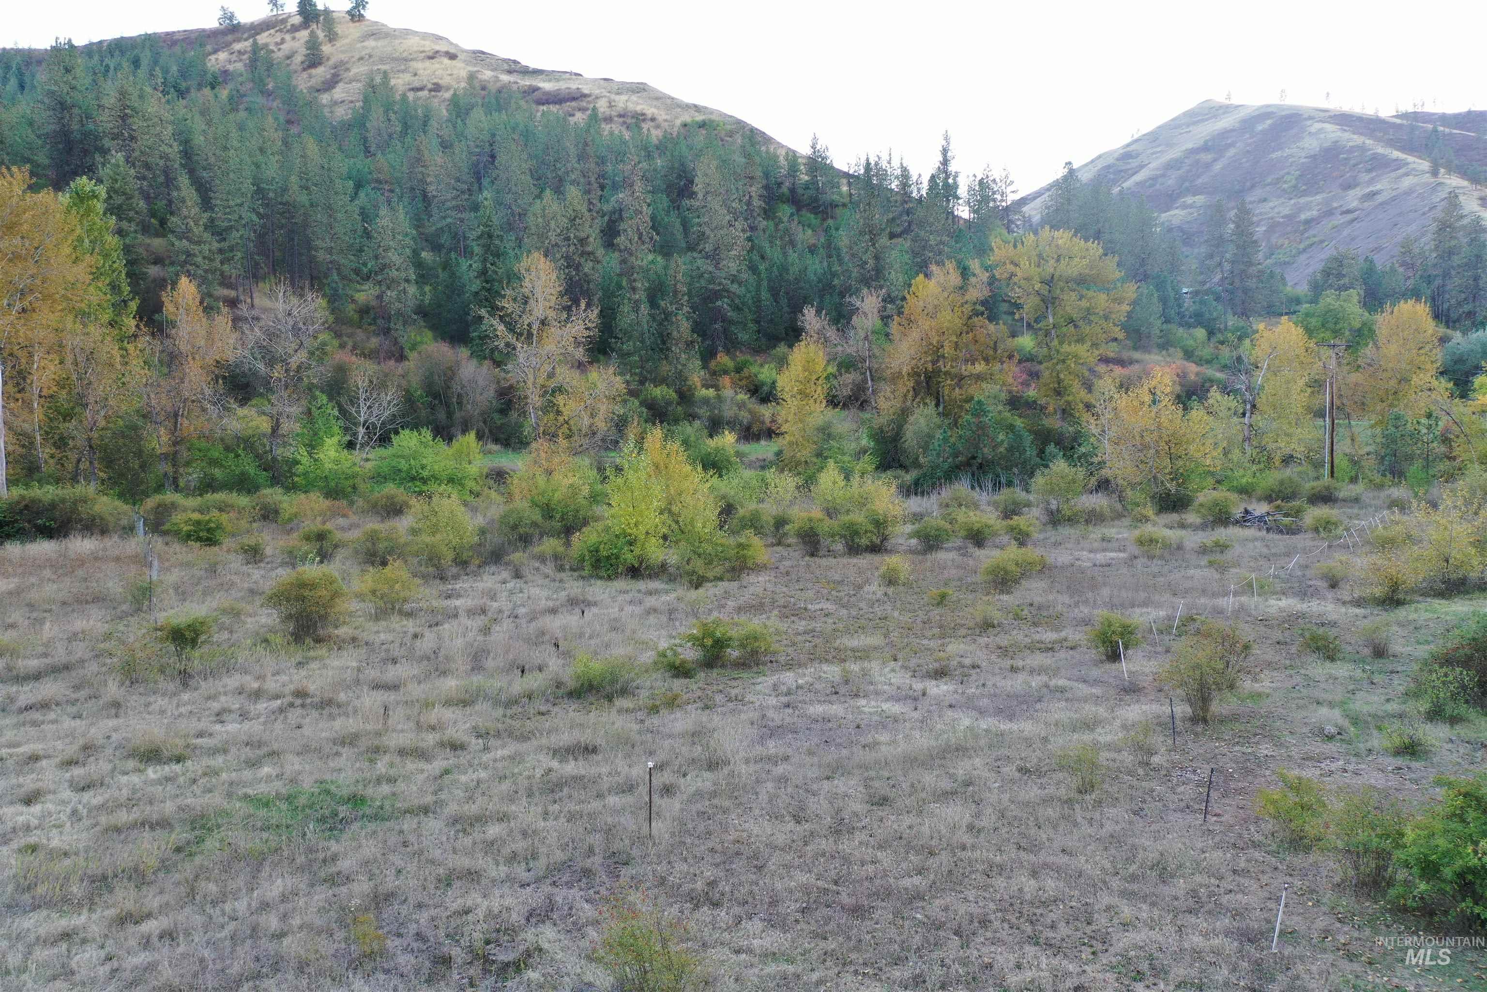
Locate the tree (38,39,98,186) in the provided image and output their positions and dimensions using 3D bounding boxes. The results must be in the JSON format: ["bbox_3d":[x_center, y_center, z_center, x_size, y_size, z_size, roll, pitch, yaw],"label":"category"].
[{"bbox_3d":[-118.716,-66.669,203.237,10.620,26.040,10.300,0,8,0],"label":"tree"}]

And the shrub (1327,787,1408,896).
[{"bbox_3d":[11.261,6.196,20.876,1.410,1.870,1.360,0,8,0],"label":"shrub"}]

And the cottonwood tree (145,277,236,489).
[{"bbox_3d":[-36.367,-7.365,76.057,6.040,13.930,5.850,0,8,0],"label":"cottonwood tree"}]

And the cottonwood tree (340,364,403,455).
[{"bbox_3d":[-35.359,-8.014,110.000,6.080,9.110,5.470,0,7,0],"label":"cottonwood tree"}]

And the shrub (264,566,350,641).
[{"bbox_3d":[-13.664,3.372,36.226,2.693,2.403,2.558,-3,6,-21],"label":"shrub"}]

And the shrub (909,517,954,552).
[{"bbox_3d":[9.225,1.930,56.500,2.270,1.820,2.160,0,5,0],"label":"shrub"}]

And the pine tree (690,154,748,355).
[{"bbox_3d":[-3.164,-31.997,153.641,7.717,26.130,7.331,0,6,-1],"label":"pine tree"}]

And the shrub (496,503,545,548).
[{"bbox_3d":[-11.063,1.444,57.500,2.540,2.310,2.410,0,5,0],"label":"shrub"}]

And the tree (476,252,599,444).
[{"bbox_3d":[-19.974,-13.954,112.000,11.930,19.350,10.740,0,5,0],"label":"tree"}]

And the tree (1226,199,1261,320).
[{"bbox_3d":[92.887,-43.635,215.000,6.563,23.096,6.234,0,5,0],"label":"tree"}]

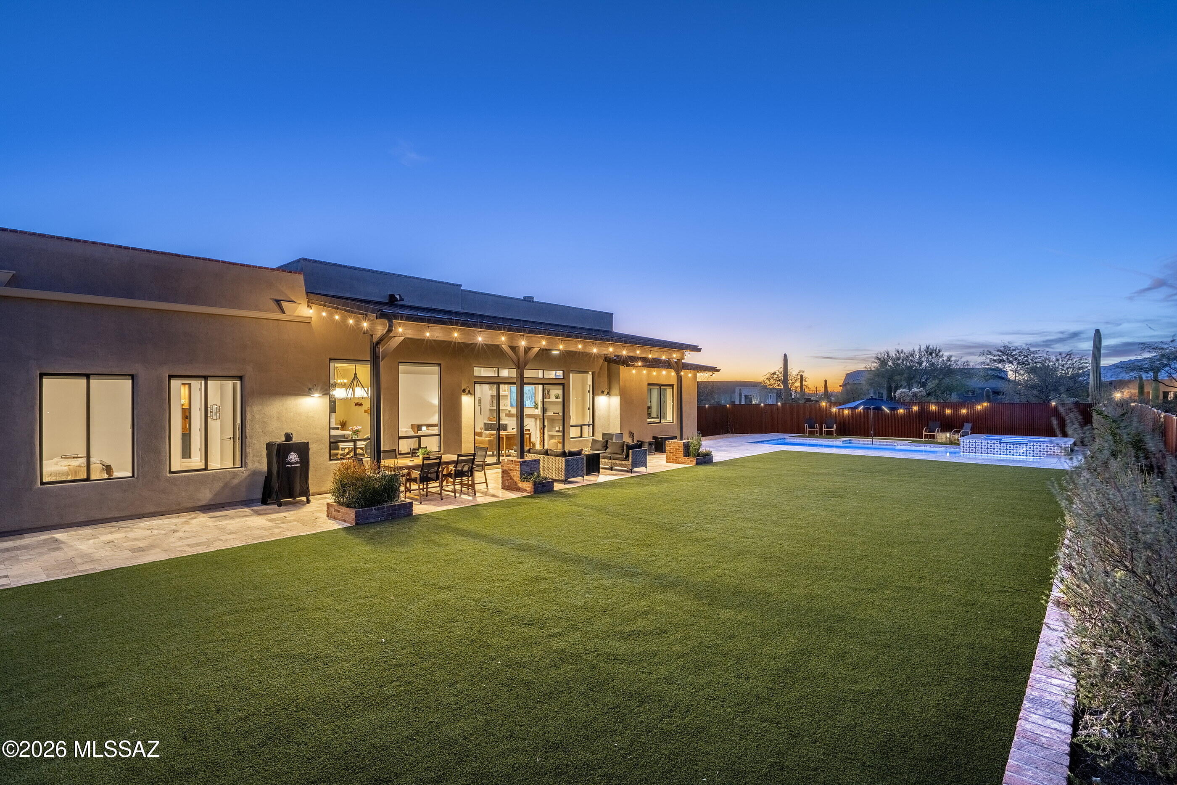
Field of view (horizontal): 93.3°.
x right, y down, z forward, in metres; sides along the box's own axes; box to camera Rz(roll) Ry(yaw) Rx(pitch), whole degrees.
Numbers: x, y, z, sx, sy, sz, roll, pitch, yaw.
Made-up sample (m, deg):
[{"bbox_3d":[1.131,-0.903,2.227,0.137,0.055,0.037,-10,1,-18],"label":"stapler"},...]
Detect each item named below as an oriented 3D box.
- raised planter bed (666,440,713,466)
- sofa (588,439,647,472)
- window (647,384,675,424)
[{"bbox_3d":[3.293,1.941,18.137,1.080,0.700,1.050,-1,-1,41],"label":"raised planter bed"},{"bbox_3d":[0.661,1.804,16.000,2.060,0.840,0.750,-1,-1,43],"label":"sofa"},{"bbox_3d":[2.856,0.451,21.905,0.120,1.550,1.925,-1,-1,41],"label":"window"}]

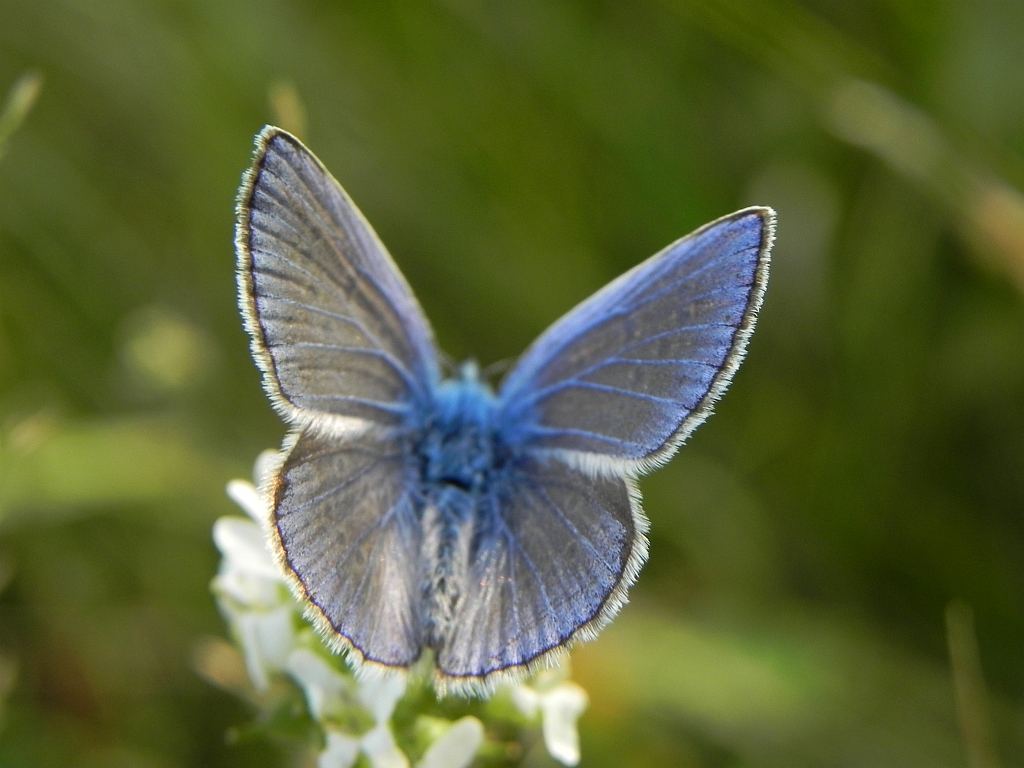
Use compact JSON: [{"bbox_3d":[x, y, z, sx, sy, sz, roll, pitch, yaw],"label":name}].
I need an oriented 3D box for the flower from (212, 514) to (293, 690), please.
[{"bbox_3d":[-0.012,0.010,0.127,0.005,0.007,0.004,15,30,26],"label":"flower"}]

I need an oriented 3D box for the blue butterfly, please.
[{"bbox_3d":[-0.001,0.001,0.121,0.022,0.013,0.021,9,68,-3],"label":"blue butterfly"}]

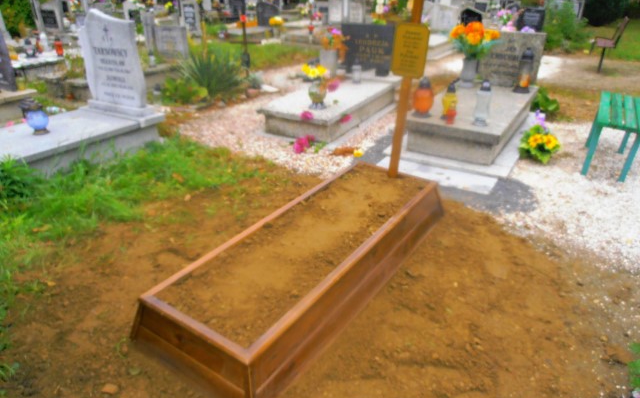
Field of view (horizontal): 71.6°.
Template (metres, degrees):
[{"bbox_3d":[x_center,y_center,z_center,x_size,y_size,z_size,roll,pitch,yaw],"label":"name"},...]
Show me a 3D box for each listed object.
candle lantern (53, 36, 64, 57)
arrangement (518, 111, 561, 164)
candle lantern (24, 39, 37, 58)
[{"bbox_3d":[-4.207,-2.440,7.128,0.135,0.275,0.135,-15,31,-26],"label":"candle lantern"},{"bbox_3d":[1.885,-0.527,3.807,0.310,0.350,0.290,13,30,24],"label":"arrangement"},{"bbox_3d":[-4.663,-2.415,7.110,0.140,0.250,0.140,-17,31,-28],"label":"candle lantern"}]

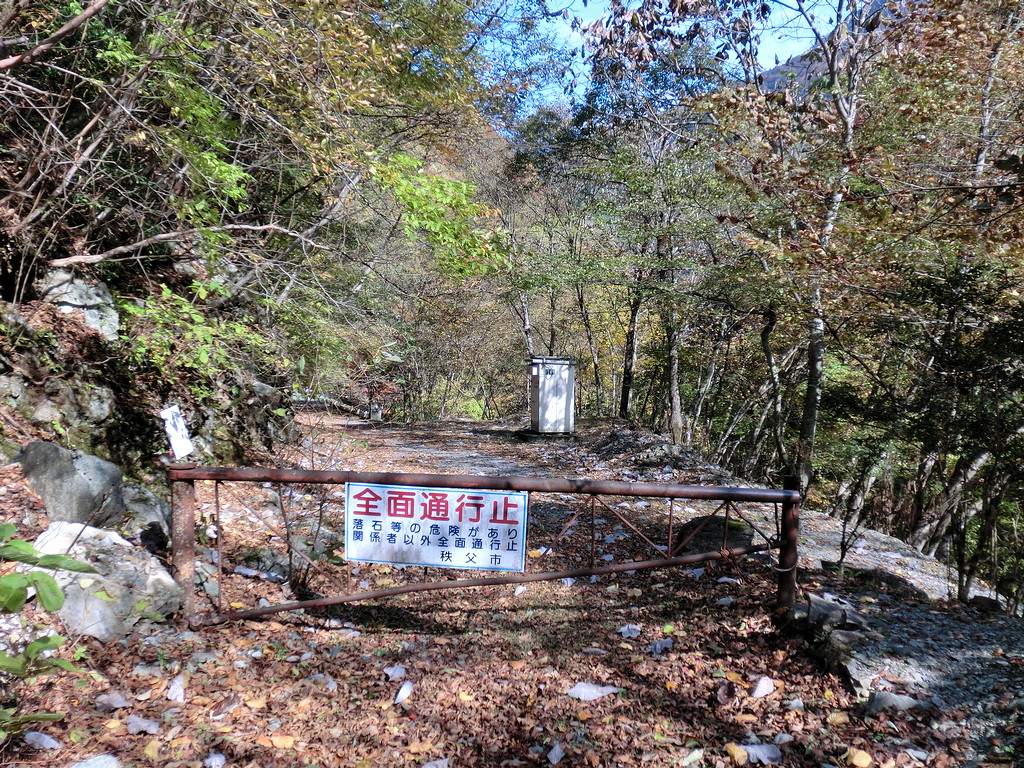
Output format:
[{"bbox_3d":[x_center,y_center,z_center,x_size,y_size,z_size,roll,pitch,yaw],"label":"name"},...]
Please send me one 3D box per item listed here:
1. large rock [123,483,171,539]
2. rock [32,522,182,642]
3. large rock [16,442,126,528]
[{"bbox_3d":[-2.574,0.908,5.850,0.360,0.360,0.360,-1,3,-11],"label":"large rock"},{"bbox_3d":[-2.491,1.222,5.100,0.850,0.600,0.700,-1,3,-11],"label":"rock"},{"bbox_3d":[-3.031,0.712,5.700,0.680,0.550,0.600,-1,3,-17],"label":"large rock"}]

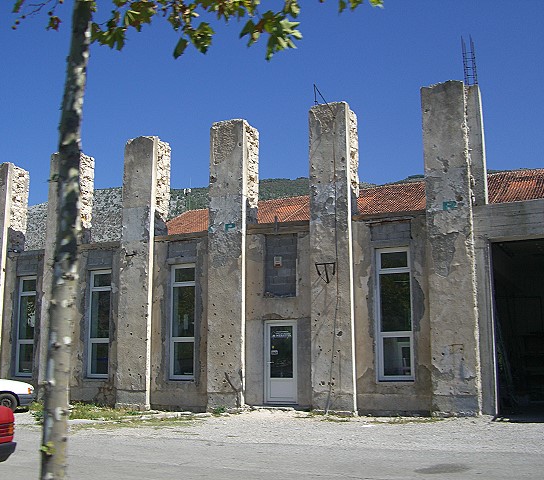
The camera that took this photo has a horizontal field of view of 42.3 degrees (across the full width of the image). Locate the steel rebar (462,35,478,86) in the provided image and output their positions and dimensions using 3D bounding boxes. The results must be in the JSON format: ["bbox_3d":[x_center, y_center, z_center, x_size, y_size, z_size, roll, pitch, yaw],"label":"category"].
[{"bbox_3d":[4.930,-4.387,17.515,0.238,1.328,0.443,-5,-11,25],"label":"steel rebar"}]

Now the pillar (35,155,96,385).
[{"bbox_3d":[-6.349,1.133,21.866,1.099,7.700,0.820,-5,-11,25],"label":"pillar"}]

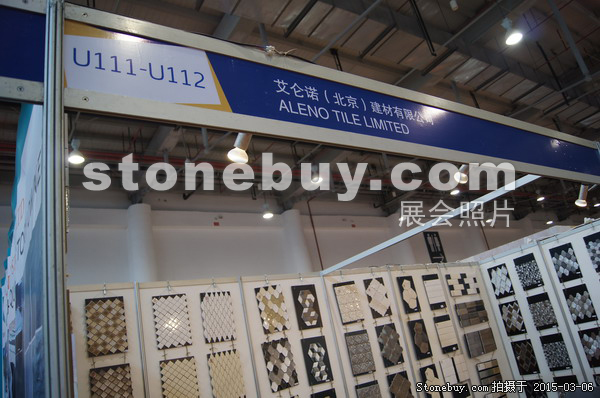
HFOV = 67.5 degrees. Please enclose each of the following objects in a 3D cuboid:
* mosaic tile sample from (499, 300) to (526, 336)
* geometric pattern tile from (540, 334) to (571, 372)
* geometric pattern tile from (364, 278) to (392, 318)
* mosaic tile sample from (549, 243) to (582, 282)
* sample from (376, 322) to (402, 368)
[{"bbox_3d":[2.936,1.649,6.185,0.022,0.436,0.288,3,-25,-35],"label":"mosaic tile sample"},{"bbox_3d":[3.256,1.949,5.704,0.022,0.435,0.291,3,-25,-35],"label":"geometric pattern tile"},{"bbox_3d":[0.927,1.183,5.359,0.310,0.453,0.020,3,-23,-36],"label":"geometric pattern tile"},{"bbox_3d":[3.371,0.809,5.695,0.020,0.436,0.292,3,-23,-34],"label":"mosaic tile sample"},{"bbox_3d":[1.020,1.668,5.143,0.302,0.440,0.020,2,-23,-36],"label":"sample"}]

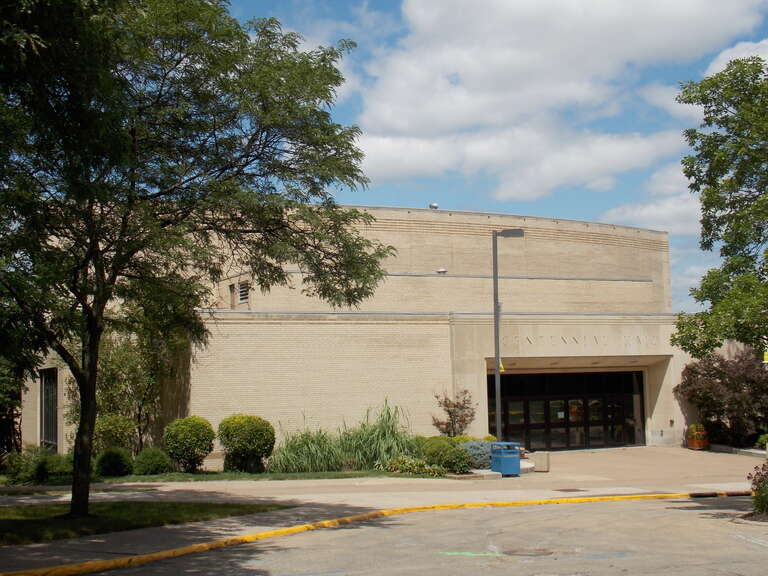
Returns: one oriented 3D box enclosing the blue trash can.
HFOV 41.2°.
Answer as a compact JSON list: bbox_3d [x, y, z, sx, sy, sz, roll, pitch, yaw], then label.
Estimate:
[{"bbox_3d":[3.750,5.293,31.500,0.660,1.030,0.660,1,-6,-24],"label":"blue trash can"}]

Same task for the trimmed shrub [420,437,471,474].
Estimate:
[{"bbox_3d":[1.935,5.155,31.600,1.550,1.000,1.350,-1,-5,0],"label":"trimmed shrub"}]

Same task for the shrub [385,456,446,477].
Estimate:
[{"bbox_3d":[0.963,5.426,31.200,1.800,0.600,1.100,-1,-5,0],"label":"shrub"}]

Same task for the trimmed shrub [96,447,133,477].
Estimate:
[{"bbox_3d":[-8.197,5.287,31.100,1.100,0.840,1.100,-1,-5,0],"label":"trimmed shrub"}]

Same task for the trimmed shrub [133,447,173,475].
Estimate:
[{"bbox_3d":[-7.100,5.290,31.300,1.180,0.820,1.150,-1,-5,0],"label":"trimmed shrub"}]

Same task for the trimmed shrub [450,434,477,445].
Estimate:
[{"bbox_3d":[2.672,5.360,34.300,0.950,0.800,0.950,-1,-5,0],"label":"trimmed shrub"}]

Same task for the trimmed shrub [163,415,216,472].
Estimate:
[{"bbox_3d":[-6.076,4.876,31.800,1.580,1.720,1.550,-1,-5,0],"label":"trimmed shrub"}]

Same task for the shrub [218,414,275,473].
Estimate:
[{"bbox_3d":[-4.298,4.876,31.900,1.750,1.760,1.700,-1,-5,0],"label":"shrub"}]

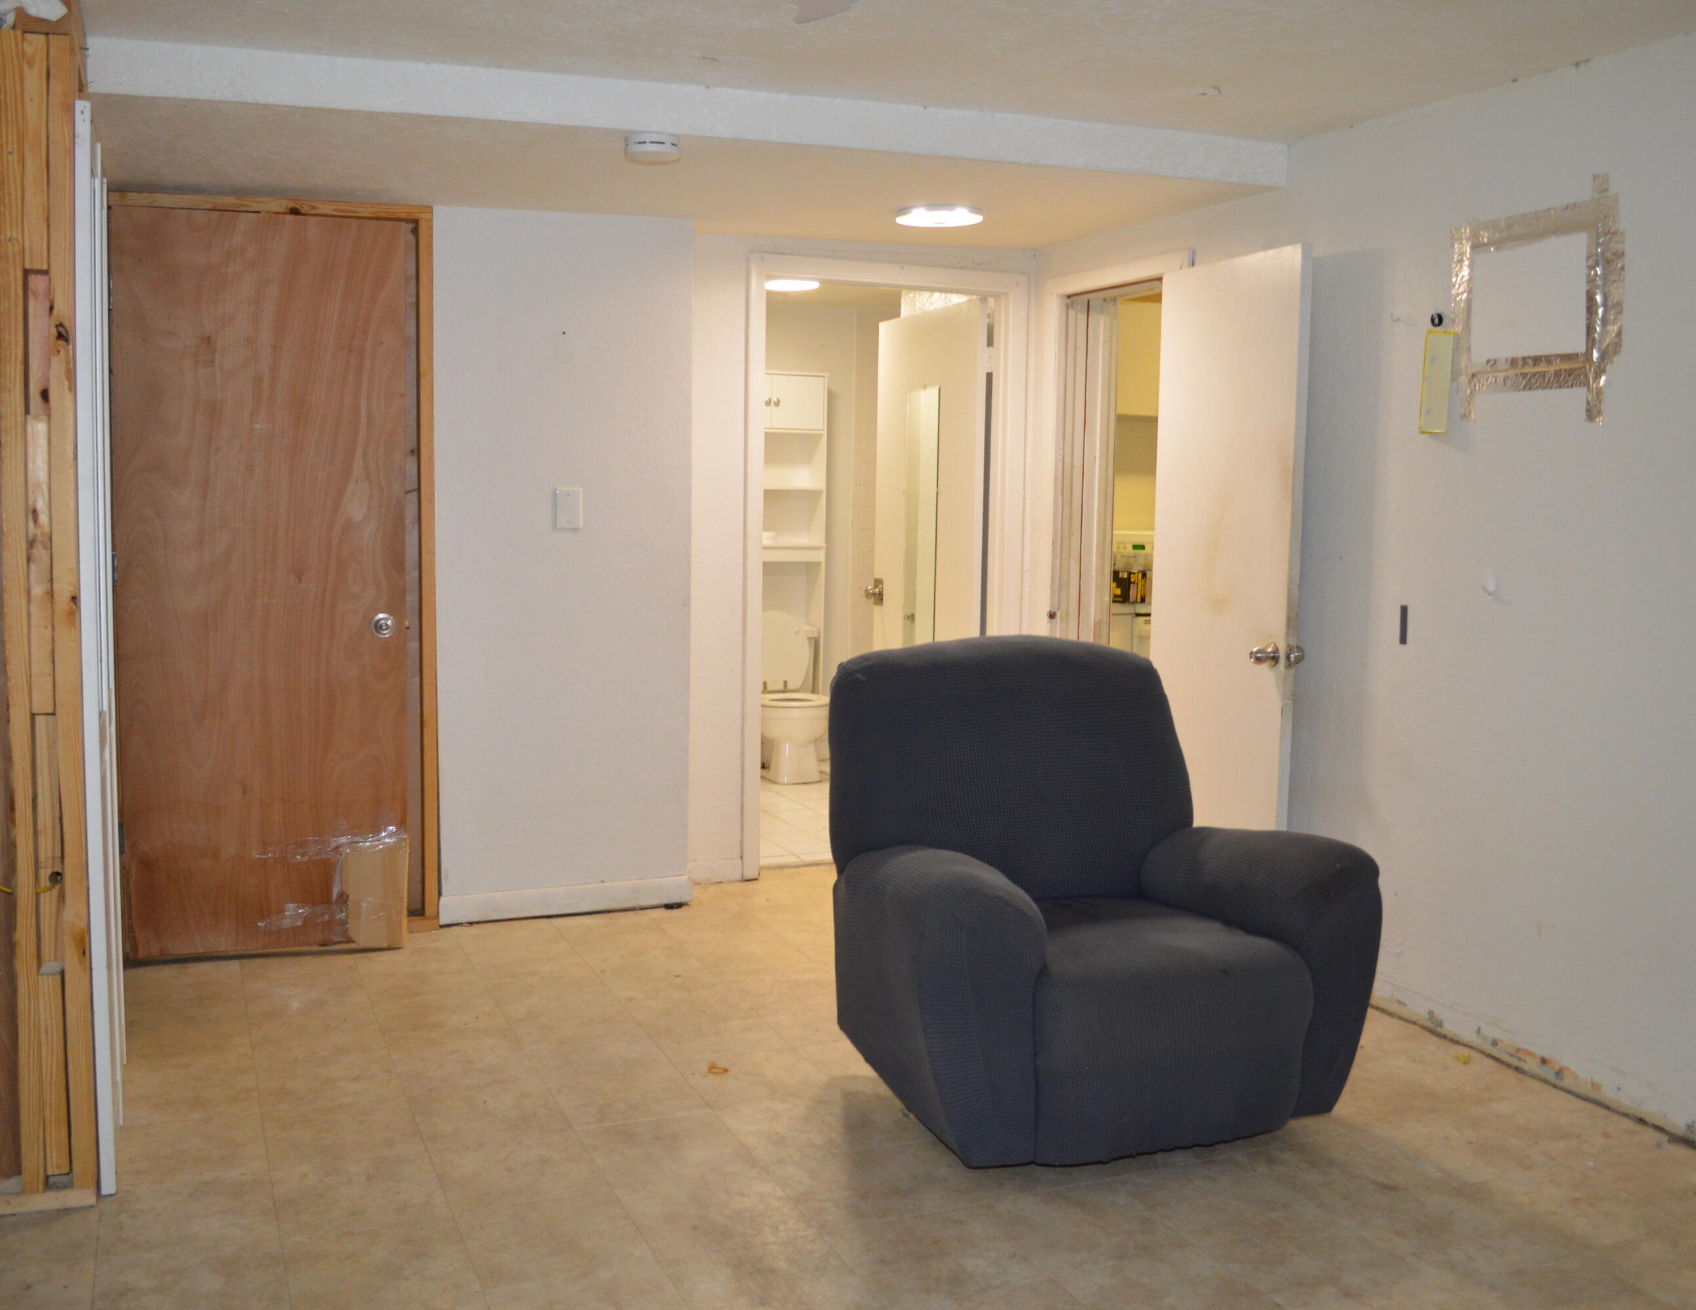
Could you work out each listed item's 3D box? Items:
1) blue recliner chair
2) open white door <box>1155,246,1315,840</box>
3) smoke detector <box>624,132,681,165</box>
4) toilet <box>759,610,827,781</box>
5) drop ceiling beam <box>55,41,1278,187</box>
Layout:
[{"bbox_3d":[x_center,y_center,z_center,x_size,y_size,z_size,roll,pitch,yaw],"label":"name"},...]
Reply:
[{"bbox_3d":[0.530,0.480,3.347,0.980,0.990,0.910,-1,7,-18],"label":"blue recliner chair"},{"bbox_3d":[1.082,-0.134,4.276,0.035,2.000,0.645,-1,7,-21],"label":"open white door"},{"bbox_3d":[-0.499,-1.263,3.698,0.135,0.050,0.135,-1,7,-21],"label":"smoke detector"},{"bbox_3d":[-0.312,0.192,6.831,0.450,0.750,0.700,-1,7,-17],"label":"toilet"},{"bbox_3d":[-0.254,-1.340,3.744,2.990,0.125,0.160,-1,7,-16],"label":"drop ceiling beam"}]

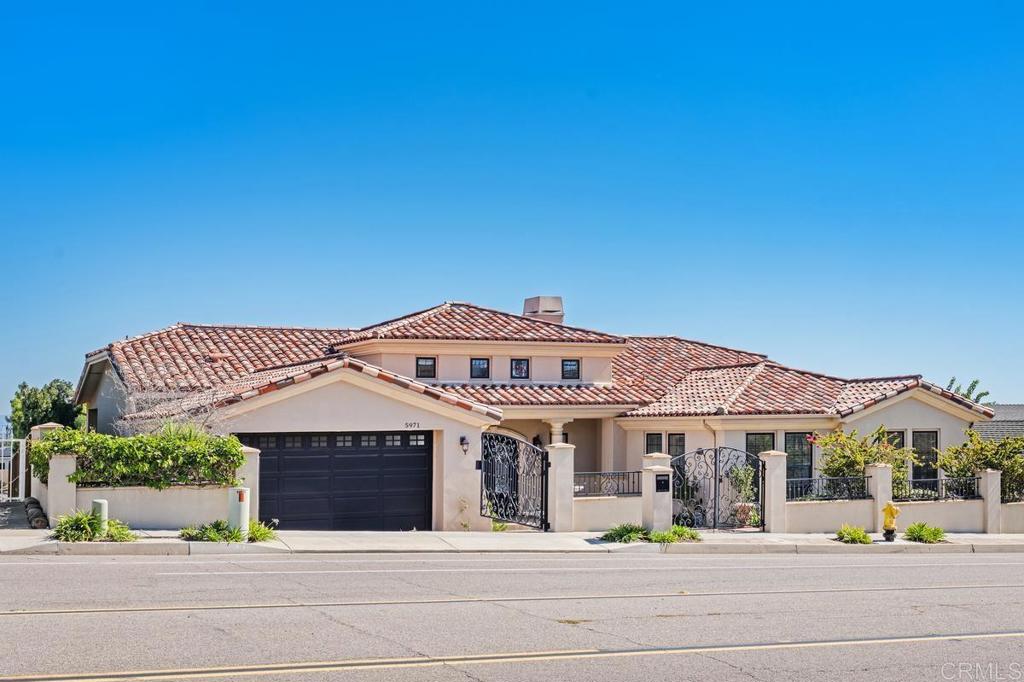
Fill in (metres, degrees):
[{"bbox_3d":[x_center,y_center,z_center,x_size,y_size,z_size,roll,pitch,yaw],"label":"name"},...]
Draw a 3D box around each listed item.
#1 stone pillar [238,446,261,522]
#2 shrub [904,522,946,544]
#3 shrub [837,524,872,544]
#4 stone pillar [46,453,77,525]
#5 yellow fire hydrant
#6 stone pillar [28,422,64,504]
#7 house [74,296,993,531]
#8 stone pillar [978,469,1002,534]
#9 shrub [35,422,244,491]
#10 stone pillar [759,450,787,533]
[{"bbox_3d":[-5.810,3.211,27.432,0.520,1.793,0.520,1,-1,-23],"label":"stone pillar"},{"bbox_3d":[10.769,4.973,32.579,0.853,0.495,0.766,1,-1,-23],"label":"shrub"},{"bbox_3d":[8.676,4.850,31.689,0.711,0.456,0.638,1,-1,-23],"label":"shrub"},{"bbox_3d":[-9.325,3.095,25.955,0.530,1.499,0.530,1,-1,-23],"label":"stone pillar"},{"bbox_3d":[9.755,4.637,32.151,0.425,1.028,0.360,1,-1,-23],"label":"yellow fire hydrant"},{"bbox_3d":[-11.337,2.935,30.536,0.660,1.890,0.660,1,-1,-23],"label":"stone pillar"},{"bbox_3d":[0.792,1.626,39.547,25.888,6.148,18.500,1,-1,-23],"label":"house"},{"bbox_3d":[13.559,4.539,35.562,0.520,1.800,0.520,1,-1,-23],"label":"stone pillar"},{"bbox_3d":[-8.018,2.496,26.935,4.253,1.228,1.600,1,-1,-23],"label":"shrub"},{"bbox_3d":[6.830,3.927,32.740,0.530,2.105,0.530,1,-1,-23],"label":"stone pillar"}]

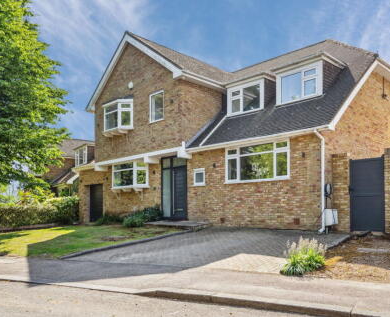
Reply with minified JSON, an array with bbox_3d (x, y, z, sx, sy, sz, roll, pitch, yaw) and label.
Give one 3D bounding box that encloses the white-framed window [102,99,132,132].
[{"bbox_3d":[-3.500,-1.950,16.500,0.480,1.280,1.950,4,-6,-42],"label":"white-framed window"}]

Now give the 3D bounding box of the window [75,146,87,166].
[{"bbox_3d":[-7.650,-0.130,25.000,0.300,1.150,1.500,4,-6,-42],"label":"window"}]

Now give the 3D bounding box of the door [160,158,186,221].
[{"bbox_3d":[-0.860,1.230,15.080,0.150,2.480,1.620,4,-6,-42],"label":"door"}]

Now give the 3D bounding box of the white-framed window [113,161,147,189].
[{"bbox_3d":[-3.100,0.790,17.100,0.450,1.180,2.600,4,-6,-42],"label":"white-framed window"}]

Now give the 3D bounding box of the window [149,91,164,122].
[{"bbox_3d":[-1.520,-2.040,14.770,0.130,1.140,0.950,4,-6,-42],"label":"window"}]

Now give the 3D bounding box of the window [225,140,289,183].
[{"bbox_3d":[1.945,0.155,12.010,0.150,1.180,2.550,4,-6,-42],"label":"window"}]

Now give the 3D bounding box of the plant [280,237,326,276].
[{"bbox_3d":[2.020,1.810,6.900,0.780,0.630,0.700,-2,-5,18],"label":"plant"}]

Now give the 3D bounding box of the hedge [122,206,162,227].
[{"bbox_3d":[-2.300,2.490,15.900,0.950,0.750,1.900,4,-6,-42],"label":"hedge"}]

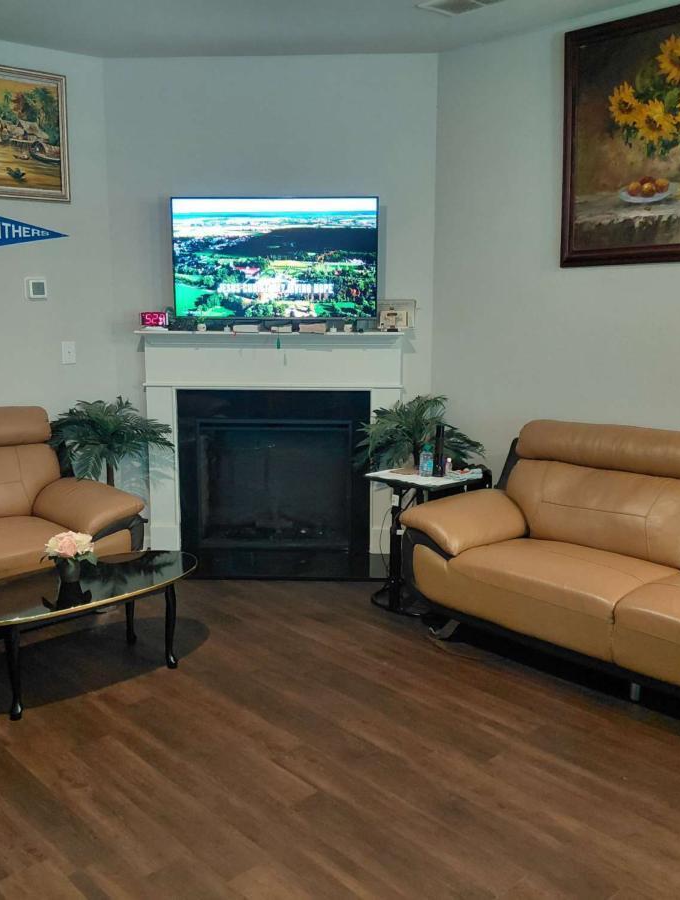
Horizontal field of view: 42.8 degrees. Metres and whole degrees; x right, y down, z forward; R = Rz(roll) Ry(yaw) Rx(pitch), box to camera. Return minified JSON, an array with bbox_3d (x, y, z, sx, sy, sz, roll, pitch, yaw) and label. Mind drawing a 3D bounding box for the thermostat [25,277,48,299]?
[{"bbox_3d":[-1.722,-0.912,4.910,0.124,0.124,0.028,-6,10,-34],"label":"thermostat"}]

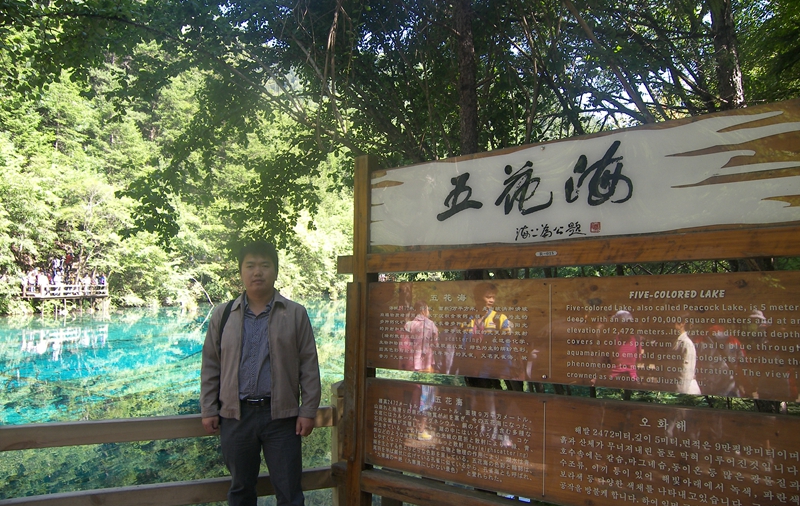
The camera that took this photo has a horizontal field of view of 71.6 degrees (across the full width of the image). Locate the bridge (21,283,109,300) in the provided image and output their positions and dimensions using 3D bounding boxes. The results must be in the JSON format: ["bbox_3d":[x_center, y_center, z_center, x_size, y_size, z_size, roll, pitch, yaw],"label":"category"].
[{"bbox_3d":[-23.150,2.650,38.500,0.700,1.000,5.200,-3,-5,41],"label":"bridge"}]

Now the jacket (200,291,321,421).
[{"bbox_3d":[-0.738,0.540,2.960,0.620,0.670,0.290,0,-4,-5],"label":"jacket"}]

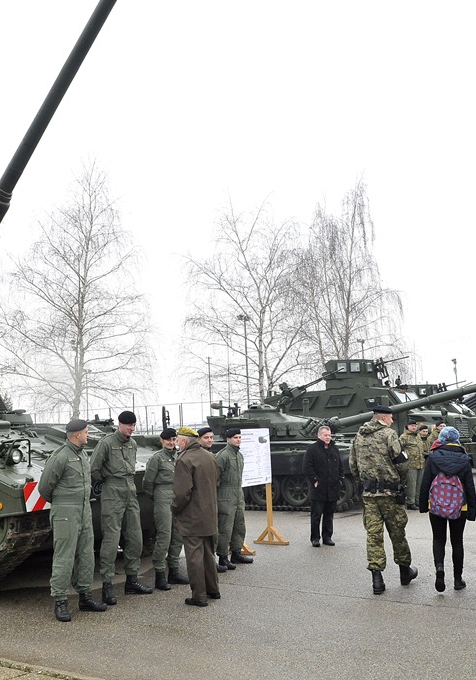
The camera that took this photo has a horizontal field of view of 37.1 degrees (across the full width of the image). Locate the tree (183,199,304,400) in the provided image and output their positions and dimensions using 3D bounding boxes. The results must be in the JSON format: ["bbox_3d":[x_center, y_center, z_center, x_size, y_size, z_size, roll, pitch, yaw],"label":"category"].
[{"bbox_3d":[0.552,-0.570,33.814,5.800,12.960,5.800,-2,-7,0],"label":"tree"}]

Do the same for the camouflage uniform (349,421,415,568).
[{"bbox_3d":[1.482,1.570,7.332,0.560,1.578,0.370,-6,-7,27],"label":"camouflage uniform"}]

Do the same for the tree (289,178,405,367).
[{"bbox_3d":[5.573,-1.567,35.821,6.000,13.800,6.000,-2,-6,0],"label":"tree"}]

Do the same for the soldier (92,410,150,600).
[{"bbox_3d":[-1.235,1.724,7.389,0.440,1.900,0.560,-9,-10,43],"label":"soldier"}]

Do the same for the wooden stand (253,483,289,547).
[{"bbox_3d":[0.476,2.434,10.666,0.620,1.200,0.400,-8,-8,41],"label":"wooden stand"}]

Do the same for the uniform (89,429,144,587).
[{"bbox_3d":[-1.268,1.739,7.413,0.370,1.562,0.530,-7,-8,34],"label":"uniform"}]

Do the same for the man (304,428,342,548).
[{"bbox_3d":[1.255,2.107,10.534,0.570,1.760,0.380,-1,-7,-6],"label":"man"}]

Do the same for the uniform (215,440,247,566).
[{"bbox_3d":[-0.110,2.093,9.179,0.340,1.493,0.520,-6,-7,30],"label":"uniform"}]

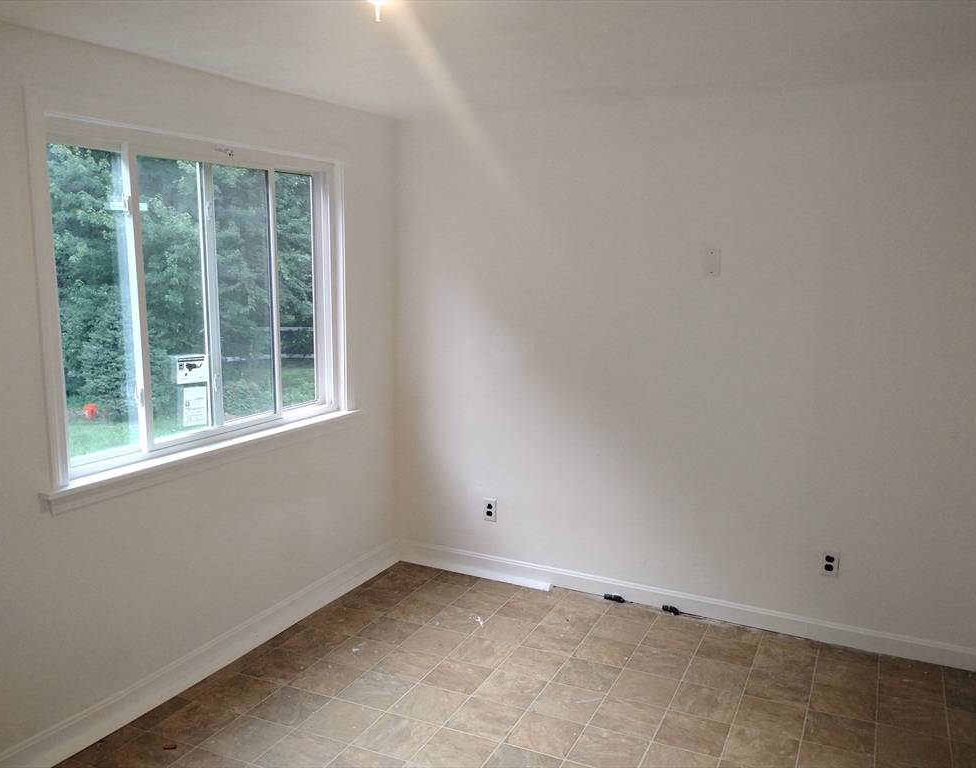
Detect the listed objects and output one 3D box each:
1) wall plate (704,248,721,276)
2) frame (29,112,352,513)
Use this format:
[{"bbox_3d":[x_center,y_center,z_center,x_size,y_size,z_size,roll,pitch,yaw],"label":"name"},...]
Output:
[{"bbox_3d":[0.974,-0.524,3.580,0.070,0.115,0.009,4,9,26],"label":"wall plate"},{"bbox_3d":[-1.024,-0.331,3.268,0.110,1.290,1.640,4,9,26],"label":"frame"}]

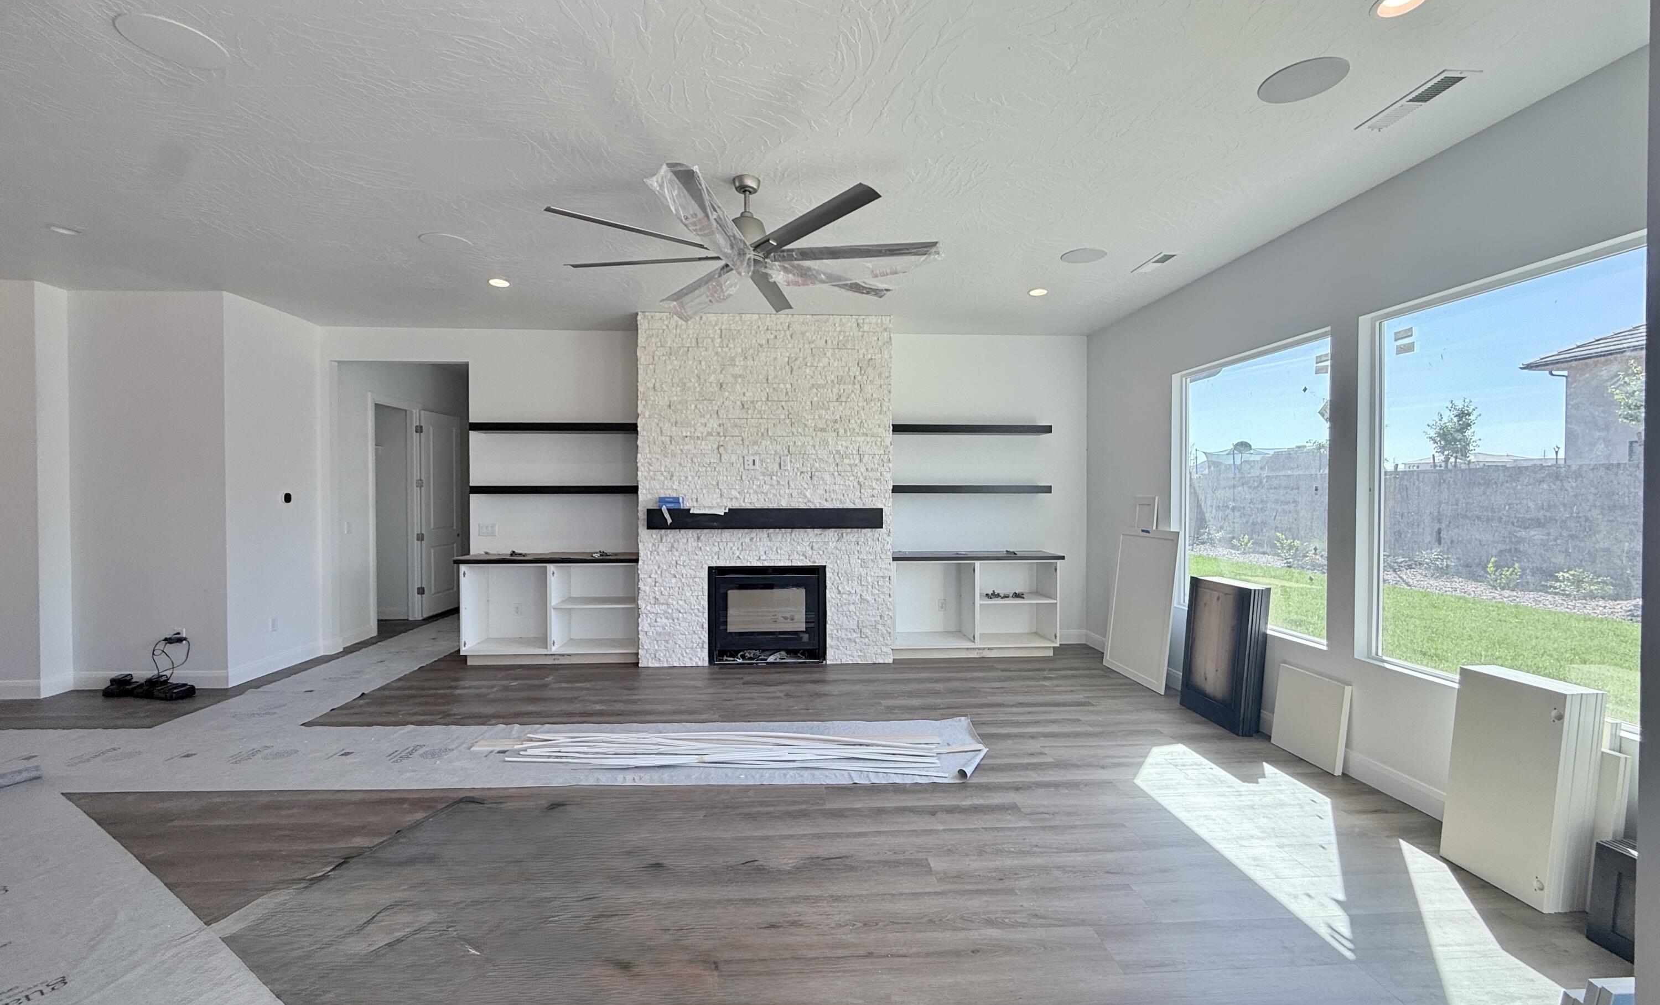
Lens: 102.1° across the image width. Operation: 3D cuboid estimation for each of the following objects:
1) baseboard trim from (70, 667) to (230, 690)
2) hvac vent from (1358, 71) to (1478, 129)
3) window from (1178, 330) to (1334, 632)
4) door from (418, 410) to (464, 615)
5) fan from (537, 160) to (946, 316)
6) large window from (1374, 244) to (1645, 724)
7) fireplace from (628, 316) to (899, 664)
[{"bbox_3d":[-5.231,1.366,5.178,1.130,0.138,0.020,0,1,-2],"label":"baseboard trim"},{"bbox_3d":[2.315,-1.575,2.658,0.152,0.020,0.400,0,1,-3],"label":"hvac vent"},{"bbox_3d":[2.785,-0.084,4.446,0.110,1.765,1.510,0,1,-3],"label":"window"},{"bbox_3d":[-4.849,0.140,8.367,0.040,2.455,0.806,0,1,2],"label":"door"},{"bbox_3d":[-0.406,-1.363,3.280,1.840,0.450,1.840,0,1,-3],"label":"fan"},{"bbox_3d":[2.885,-0.061,2.764,0.110,1.765,1.490,0,1,-3],"label":"large window"},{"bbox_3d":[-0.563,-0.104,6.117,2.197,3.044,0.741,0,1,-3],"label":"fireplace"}]

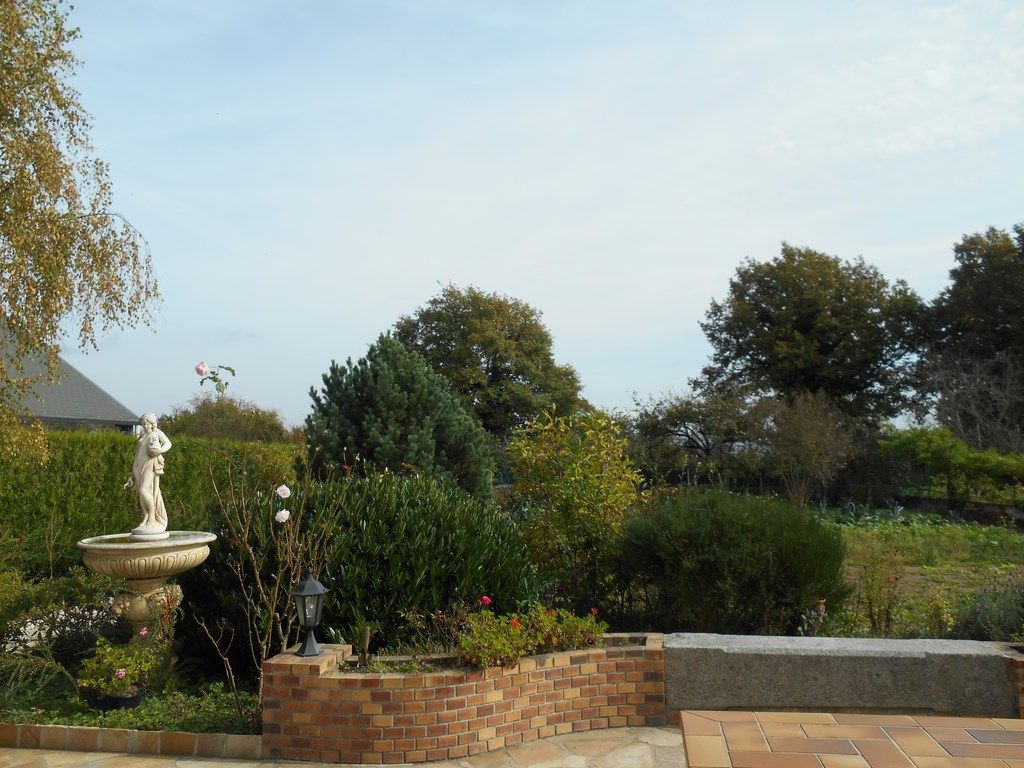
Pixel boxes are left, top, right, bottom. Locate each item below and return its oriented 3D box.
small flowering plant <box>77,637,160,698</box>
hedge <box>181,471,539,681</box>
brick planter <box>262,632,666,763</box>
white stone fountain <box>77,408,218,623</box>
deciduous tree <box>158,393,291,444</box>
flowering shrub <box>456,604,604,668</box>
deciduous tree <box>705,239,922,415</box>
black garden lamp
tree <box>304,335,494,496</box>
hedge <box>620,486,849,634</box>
[{"bbox_3d":[-2.559,1.879,4.995,0.540,0.455,0.500,-1,-6,0],"label":"small flowering plant"},{"bbox_3d":[-1.222,1.482,6.288,2.850,1.545,1.600,-1,-6,0],"label":"hedge"},{"bbox_3d":[-0.181,1.849,4.673,2.525,0.520,0.772,0,-6,-8],"label":"brick planter"},{"bbox_3d":[-2.485,1.158,5.247,0.880,1.935,0.880,-2,-6,6],"label":"white stone fountain"},{"bbox_3d":[-10.706,2.683,28.896,5.000,4.595,4.600,-1,-6,0],"label":"deciduous tree"},{"bbox_3d":[0.127,1.517,4.774,0.930,0.310,0.500,0,-6,-8],"label":"flowering shrub"},{"bbox_3d":[14.901,-0.846,38.238,10.800,12.465,10.000,-1,-6,0],"label":"deciduous tree"},{"bbox_3d":[-1.206,1.351,4.592,0.205,0.495,0.205,-1,-6,0],"label":"black garden lamp"},{"bbox_3d":[-1.440,0.990,9.853,2.400,3.290,2.300,-1,-6,0],"label":"tree"},{"bbox_3d":[2.240,1.749,7.963,2.400,1.270,1.900,-1,-6,0],"label":"hedge"}]

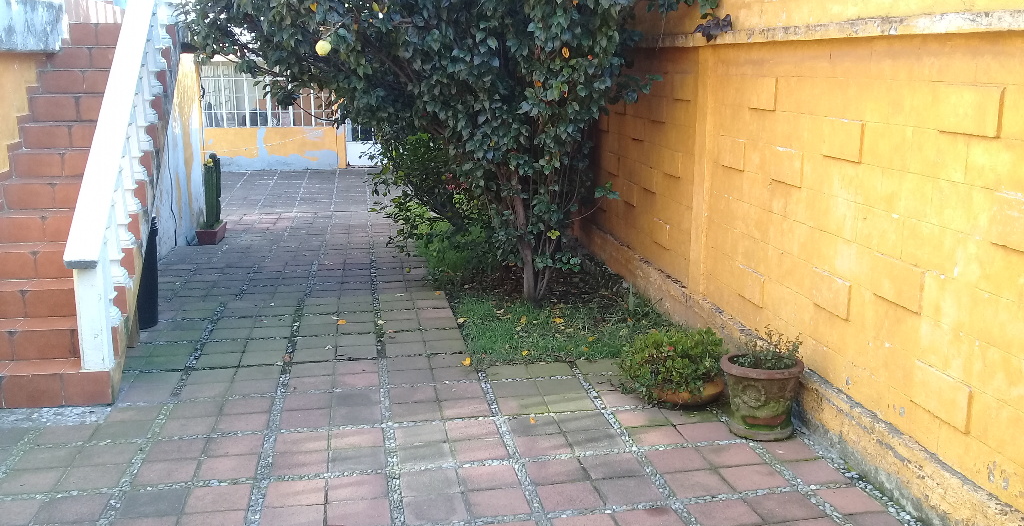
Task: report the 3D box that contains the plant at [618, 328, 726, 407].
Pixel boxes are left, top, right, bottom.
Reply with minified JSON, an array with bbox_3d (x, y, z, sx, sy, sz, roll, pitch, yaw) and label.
[{"bbox_3d":[0.901,0.573,5.176,0.583,0.429,0.536,-3,12,-9],"label":"plant"}]

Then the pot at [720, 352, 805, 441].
[{"bbox_3d":[1.301,0.698,4.776,0.417,0.346,0.417,-1,12,0],"label":"pot"}]

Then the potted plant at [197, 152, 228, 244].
[{"bbox_3d":[-3.302,-0.707,10.022,0.226,0.949,0.498,-2,12,-5],"label":"potted plant"}]

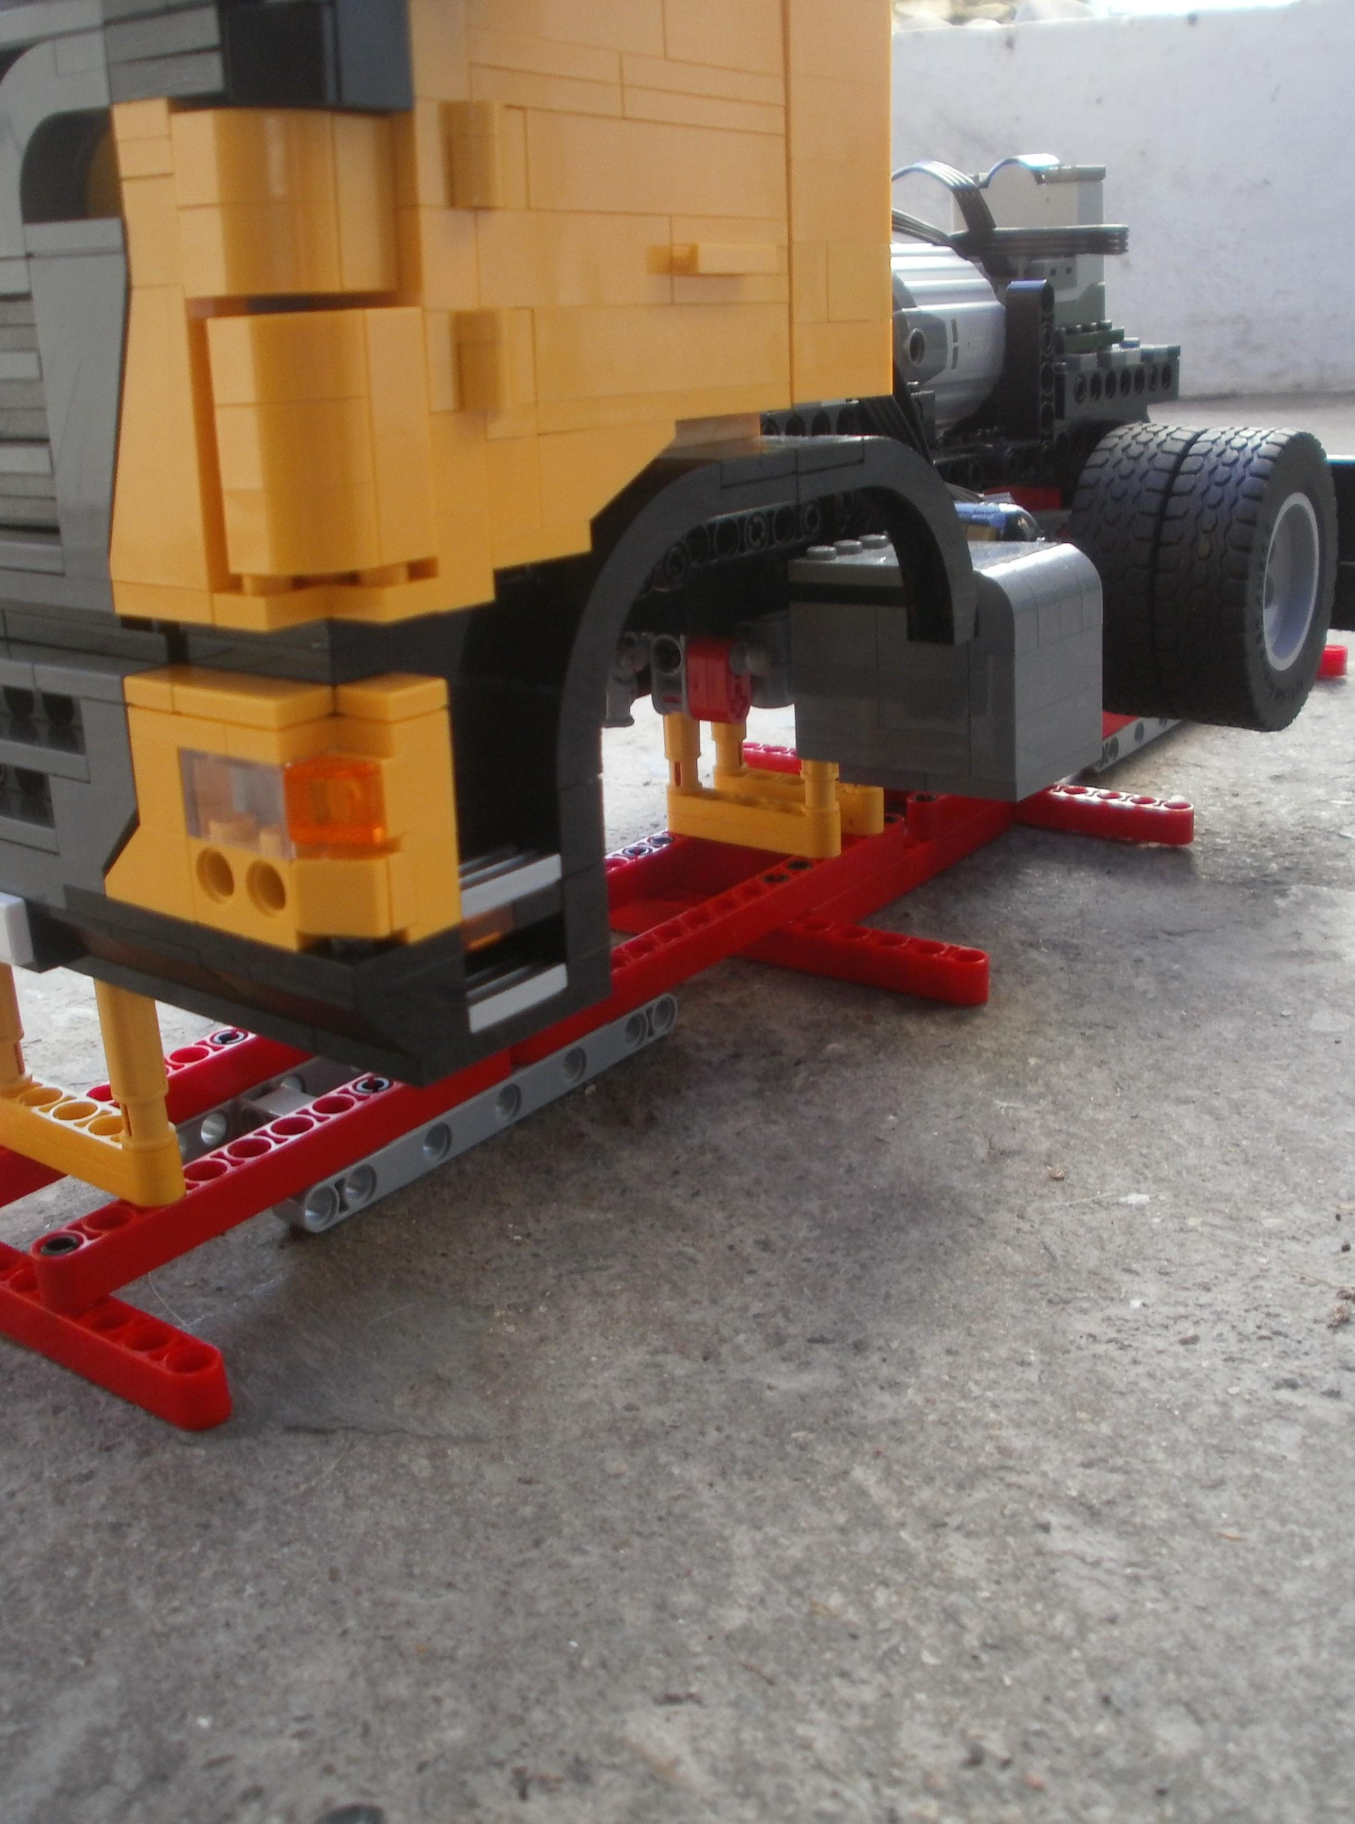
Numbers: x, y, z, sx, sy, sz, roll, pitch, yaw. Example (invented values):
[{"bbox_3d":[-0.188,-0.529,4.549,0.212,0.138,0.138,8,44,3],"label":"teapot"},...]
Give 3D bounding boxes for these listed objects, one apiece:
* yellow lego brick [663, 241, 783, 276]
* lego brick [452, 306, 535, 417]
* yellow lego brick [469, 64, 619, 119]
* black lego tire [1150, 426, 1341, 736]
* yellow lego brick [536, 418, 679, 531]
[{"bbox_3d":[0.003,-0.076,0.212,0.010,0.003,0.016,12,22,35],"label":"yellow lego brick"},{"bbox_3d":[-0.018,-0.056,0.186,0.009,0.010,0.012,12,22,35],"label":"lego brick"},{"bbox_3d":[-0.016,-0.084,0.188,0.008,0.003,0.024,12,22,35],"label":"yellow lego brick"},{"bbox_3d":[0.124,-0.072,0.398,0.020,0.062,0.062,9,22,34],"label":"black lego tire"},{"bbox_3d":[-0.010,-0.050,0.206,0.008,0.010,0.024,12,22,35],"label":"yellow lego brick"}]

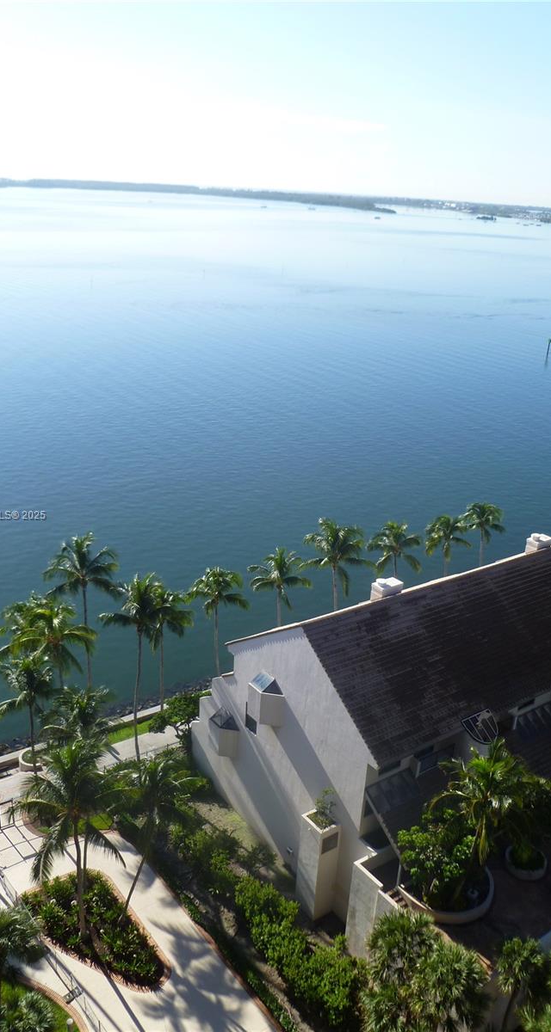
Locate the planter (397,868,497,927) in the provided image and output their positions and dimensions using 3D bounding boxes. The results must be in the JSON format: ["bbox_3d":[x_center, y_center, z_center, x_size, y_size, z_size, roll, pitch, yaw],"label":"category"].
[{"bbox_3d":[10.088,21.792,49.408,5.400,0.780,5.200,3,21,0],"label":"planter"}]

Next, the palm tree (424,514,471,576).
[{"bbox_3d":[17.391,5.958,86.567,4.730,12.200,4.730,3,21,0],"label":"palm tree"}]

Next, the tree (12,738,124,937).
[{"bbox_3d":[-11.549,18.826,47.881,6.180,13.570,6.180,3,21,0],"label":"tree"}]

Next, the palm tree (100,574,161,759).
[{"bbox_3d":[-10.704,11.954,62.811,4.380,15.740,4.380,3,21,0],"label":"palm tree"}]

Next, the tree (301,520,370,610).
[{"bbox_3d":[5.529,7.648,79.431,6.290,15.020,6.290,3,21,0],"label":"tree"}]

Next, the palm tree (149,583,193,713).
[{"bbox_3d":[-8.784,11.701,68.302,3.850,12.430,3.850,3,21,0],"label":"palm tree"}]

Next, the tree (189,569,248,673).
[{"bbox_3d":[-4.854,10.489,71.590,5.200,12.660,5.200,3,21,0],"label":"tree"}]

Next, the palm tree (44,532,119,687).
[{"bbox_3d":[-14.860,10.284,65.232,5.740,18.560,5.740,3,21,0],"label":"palm tree"}]

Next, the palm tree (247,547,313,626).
[{"bbox_3d":[0.153,9.465,76.190,5.860,13.500,5.860,3,21,0],"label":"palm tree"}]

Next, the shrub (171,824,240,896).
[{"bbox_3d":[-4.736,23.179,56.775,2.500,1.500,3.700,-12,26,-33],"label":"shrub"}]

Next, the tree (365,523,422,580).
[{"bbox_3d":[11.630,7.121,84.063,5.450,13.200,5.450,3,21,0],"label":"tree"}]

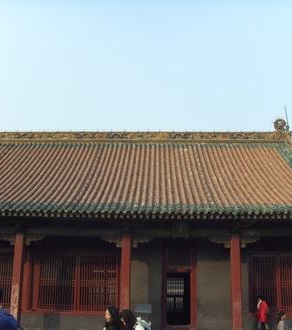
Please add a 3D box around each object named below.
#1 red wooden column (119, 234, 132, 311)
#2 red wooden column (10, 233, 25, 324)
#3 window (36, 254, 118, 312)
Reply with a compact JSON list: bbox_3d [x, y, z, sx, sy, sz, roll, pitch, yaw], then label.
[{"bbox_3d":[-0.794,4.448,18.783,0.350,3.538,0.350,0,-14,2],"label":"red wooden column"},{"bbox_3d":[-4.981,4.430,18.947,0.350,3.572,0.350,0,-14,2],"label":"red wooden column"},{"bbox_3d":[-2.940,5.005,20.989,3.543,2.417,0.150,0,-14,2],"label":"window"}]

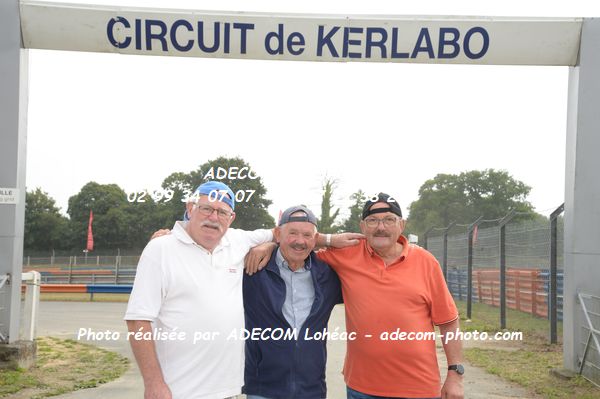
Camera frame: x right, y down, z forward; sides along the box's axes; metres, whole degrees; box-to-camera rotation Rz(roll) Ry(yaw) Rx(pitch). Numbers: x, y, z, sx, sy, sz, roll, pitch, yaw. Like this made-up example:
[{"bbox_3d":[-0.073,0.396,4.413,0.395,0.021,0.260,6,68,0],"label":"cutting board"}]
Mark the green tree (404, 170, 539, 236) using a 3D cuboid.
[{"bbox_3d":[21.920,2.150,122.000,16.200,12.200,15.000,1,-3,0],"label":"green tree"}]

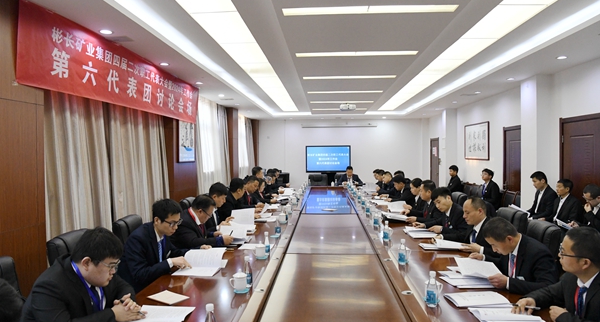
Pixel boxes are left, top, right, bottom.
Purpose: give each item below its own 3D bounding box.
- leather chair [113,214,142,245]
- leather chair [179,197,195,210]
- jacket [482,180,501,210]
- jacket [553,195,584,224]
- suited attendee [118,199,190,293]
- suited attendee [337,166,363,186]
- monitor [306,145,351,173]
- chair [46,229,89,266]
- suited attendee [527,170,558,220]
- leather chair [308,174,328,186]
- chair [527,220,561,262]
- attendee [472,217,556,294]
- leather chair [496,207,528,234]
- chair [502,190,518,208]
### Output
[{"bbox_3d":[-1.161,1.036,3.400,0.660,1.130,0.620,0,1,4],"label":"leather chair"},{"bbox_3d":[-1.077,1.012,4.720,0.660,1.130,0.620,0,1,4],"label":"leather chair"},{"bbox_3d":[3.090,0.608,6.506,0.400,0.600,0.480,0,1,4],"label":"jacket"},{"bbox_3d":[3.234,0.723,4.880,0.420,0.660,0.540,0,1,-1],"label":"jacket"},{"bbox_3d":[-1.081,0.951,3.100,0.720,1.310,0.600,0,1,8],"label":"suited attendee"},{"bbox_3d":[1.270,0.787,10.255,0.600,1.270,0.780,0,1,4],"label":"suited attendee"},{"bbox_3d":[0.857,-0.045,11.950,1.350,0.810,0.080,0,1,4],"label":"monitor"},{"bbox_3d":[-1.204,1.025,2.682,0.660,1.090,0.600,0,1,4],"label":"chair"},{"bbox_3d":[2.851,0.822,4.962,0.780,1.370,0.520,0,1,4],"label":"suited attendee"},{"bbox_3d":[0.488,0.879,10.408,0.600,1.090,0.660,0,1,4],"label":"leather chair"},{"bbox_3d":[1.559,1.004,2.954,0.660,1.090,0.600,0,1,4],"label":"chair"},{"bbox_3d":[1.405,0.969,2.753,0.780,1.170,0.600,0,1,4],"label":"attendee"},{"bbox_3d":[1.673,0.992,3.638,0.660,1.090,0.600,0,1,4],"label":"leather chair"},{"bbox_3d":[3.304,1.022,6.600,0.580,1.000,0.560,0,1,4],"label":"chair"}]

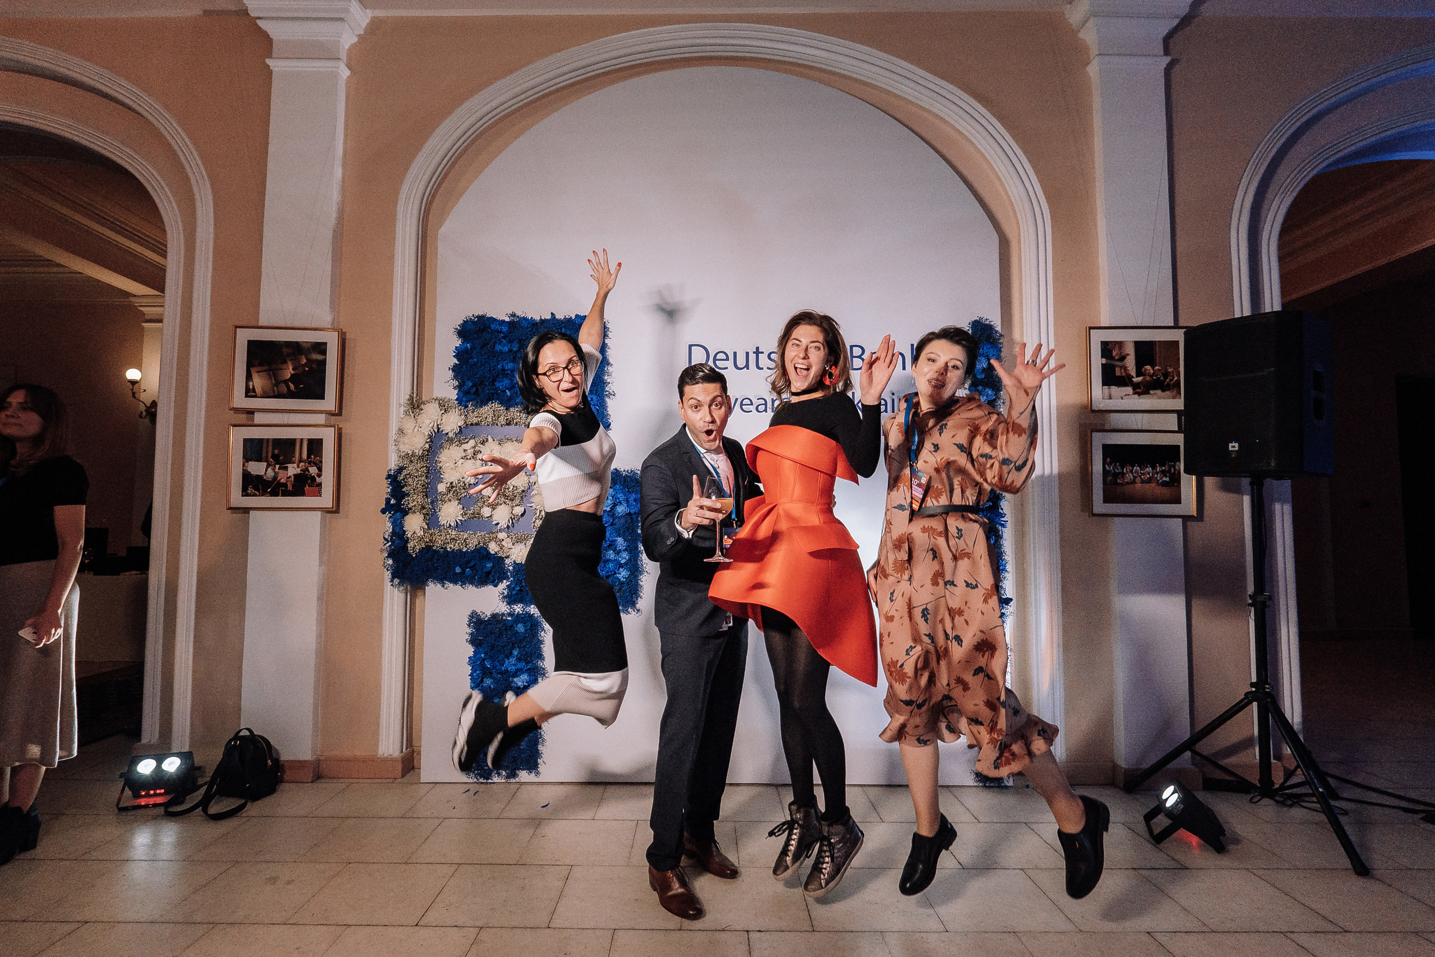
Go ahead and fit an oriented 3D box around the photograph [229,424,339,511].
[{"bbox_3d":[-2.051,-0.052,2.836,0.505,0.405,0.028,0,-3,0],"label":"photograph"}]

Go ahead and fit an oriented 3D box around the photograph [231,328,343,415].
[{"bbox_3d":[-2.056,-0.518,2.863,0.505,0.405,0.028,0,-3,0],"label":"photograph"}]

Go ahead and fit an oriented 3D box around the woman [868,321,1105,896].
[{"bbox_3d":[0.842,0.377,1.806,0.630,1.691,0.460,-2,-4,32],"label":"woman"}]

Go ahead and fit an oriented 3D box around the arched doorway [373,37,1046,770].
[{"bbox_3d":[0.031,-0.428,3.029,3.240,3.720,0.260,0,-3,0],"label":"arched doorway"}]

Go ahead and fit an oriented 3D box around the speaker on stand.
[{"bbox_3d":[2.367,0.377,2.627,0.770,2.080,0.770,2,-4,-31],"label":"speaker on stand"}]

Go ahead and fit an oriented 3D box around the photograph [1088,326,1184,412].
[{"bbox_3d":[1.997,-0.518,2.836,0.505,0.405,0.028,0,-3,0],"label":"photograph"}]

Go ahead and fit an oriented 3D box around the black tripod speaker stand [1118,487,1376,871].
[{"bbox_3d":[2.366,0.706,2.608,0.770,1.420,0.770,2,-4,-31],"label":"black tripod speaker stand"}]

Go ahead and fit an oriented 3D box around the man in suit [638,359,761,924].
[{"bbox_3d":[-0.032,0.491,2.036,0.470,1.770,0.420,2,-4,-26],"label":"man in suit"}]

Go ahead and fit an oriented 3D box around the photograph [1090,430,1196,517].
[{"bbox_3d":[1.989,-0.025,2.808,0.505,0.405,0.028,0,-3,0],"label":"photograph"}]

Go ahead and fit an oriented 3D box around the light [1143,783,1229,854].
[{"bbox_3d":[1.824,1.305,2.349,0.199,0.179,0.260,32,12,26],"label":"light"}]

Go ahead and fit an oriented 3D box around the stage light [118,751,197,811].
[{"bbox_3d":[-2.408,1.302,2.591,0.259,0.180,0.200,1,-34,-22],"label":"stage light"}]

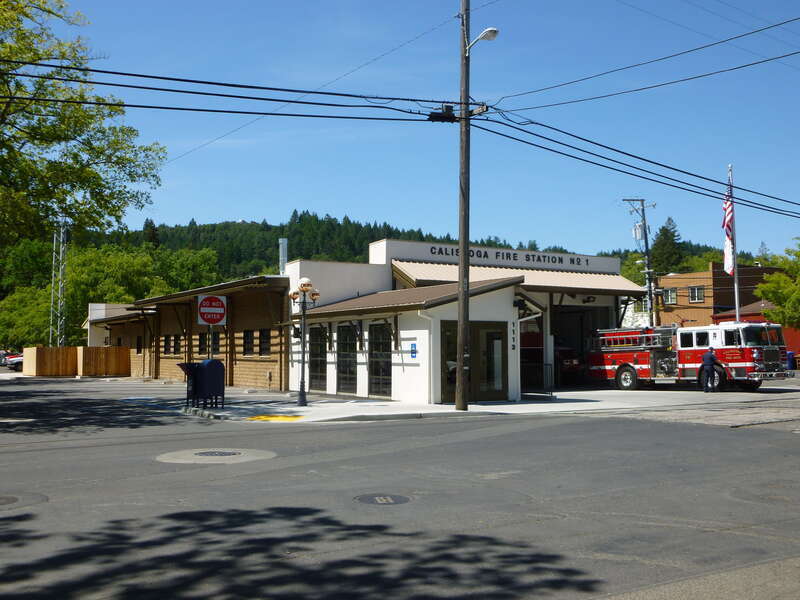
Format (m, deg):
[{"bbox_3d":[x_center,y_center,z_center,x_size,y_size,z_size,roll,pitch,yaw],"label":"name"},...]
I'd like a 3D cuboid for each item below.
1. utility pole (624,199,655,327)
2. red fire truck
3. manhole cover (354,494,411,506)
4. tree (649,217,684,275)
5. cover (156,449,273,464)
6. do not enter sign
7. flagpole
[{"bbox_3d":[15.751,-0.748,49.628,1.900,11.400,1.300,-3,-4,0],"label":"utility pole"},{"bbox_3d":[12.150,2.396,34.116,2.450,2.950,8.900,2,-4,-31],"label":"red fire truck"},{"bbox_3d":[-0.190,2.187,8.520,0.600,0.040,0.600,0,-4,0],"label":"manhole cover"},{"bbox_3d":[31.435,-1.092,91.431,5.600,17.400,5.600,0,-4,0],"label":"tree"},{"bbox_3d":[-2.830,2.428,12.120,1.880,0.050,1.880,0,-4,0],"label":"cover"},{"bbox_3d":[-4.873,0.278,20.400,0.760,0.760,0.040,2,-4,-31],"label":"do not enter sign"},{"bbox_3d":[16.265,-1.260,37.950,0.160,10.710,0.160,1,-4,-31],"label":"flagpole"}]

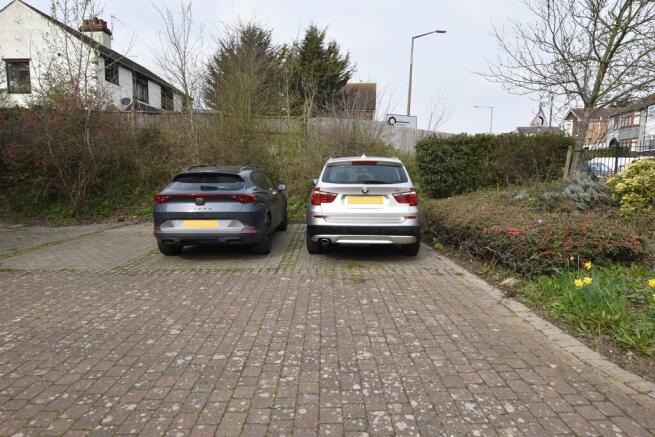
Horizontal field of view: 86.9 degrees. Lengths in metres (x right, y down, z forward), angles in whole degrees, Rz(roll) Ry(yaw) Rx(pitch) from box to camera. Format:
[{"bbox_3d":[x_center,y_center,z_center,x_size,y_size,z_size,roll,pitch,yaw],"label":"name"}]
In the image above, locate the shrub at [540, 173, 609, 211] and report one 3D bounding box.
[{"bbox_3d":[5.950,-0.580,8.300,1.650,0.950,1.400,0,6,0],"label":"shrub"}]

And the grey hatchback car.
[{"bbox_3d":[-1.910,-0.320,7.360,1.900,1.520,4.450,0,6,-1],"label":"grey hatchback car"}]

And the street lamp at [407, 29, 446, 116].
[{"bbox_3d":[5.800,-6.600,20.400,2.300,8.500,0.330,-1,6,-16],"label":"street lamp"}]

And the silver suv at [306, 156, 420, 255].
[{"bbox_3d":[0.660,-0.380,7.300,1.920,1.670,4.640,1,6,3],"label":"silver suv"}]

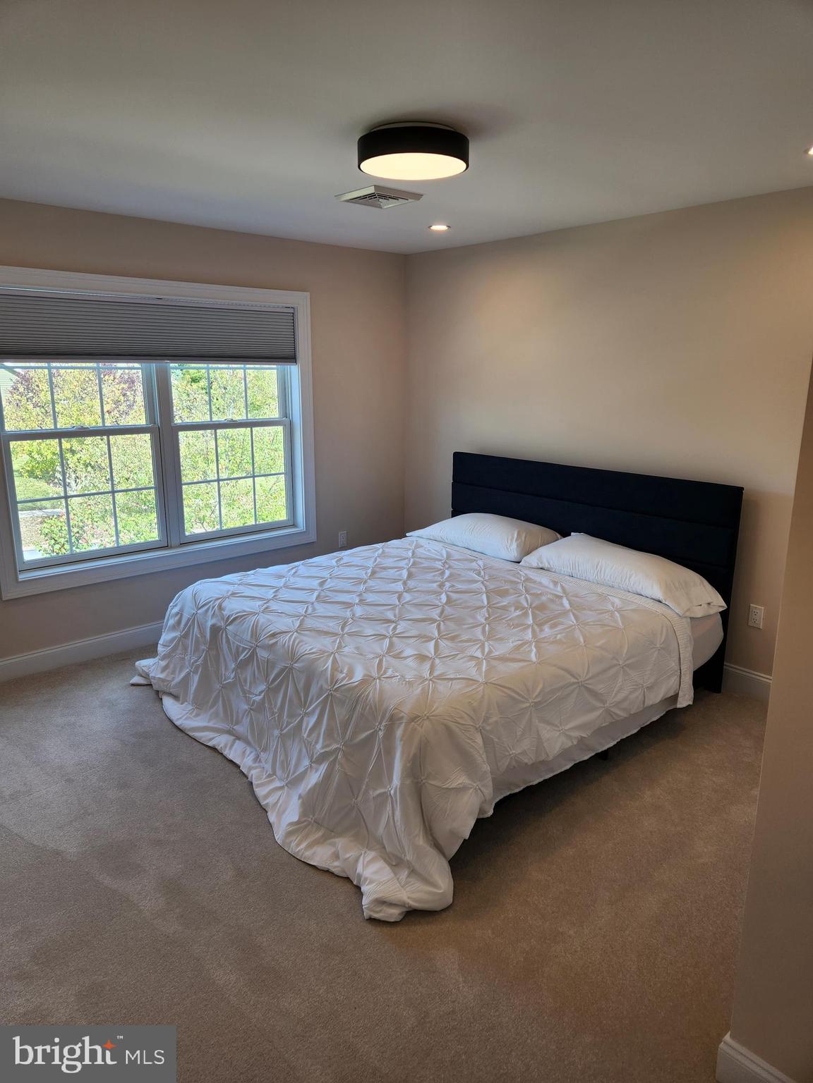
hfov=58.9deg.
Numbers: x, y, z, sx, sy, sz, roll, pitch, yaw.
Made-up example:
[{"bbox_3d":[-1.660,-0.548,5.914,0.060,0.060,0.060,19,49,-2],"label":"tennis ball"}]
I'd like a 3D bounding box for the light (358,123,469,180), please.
[{"bbox_3d":[0.025,-1.356,2.507,0.386,0.101,0.386,0,14,0],"label":"light"}]

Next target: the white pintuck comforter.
[{"bbox_3d":[-0.056,0.526,3.554,1.966,0.638,2.293,-12,18,-40],"label":"white pintuck comforter"}]

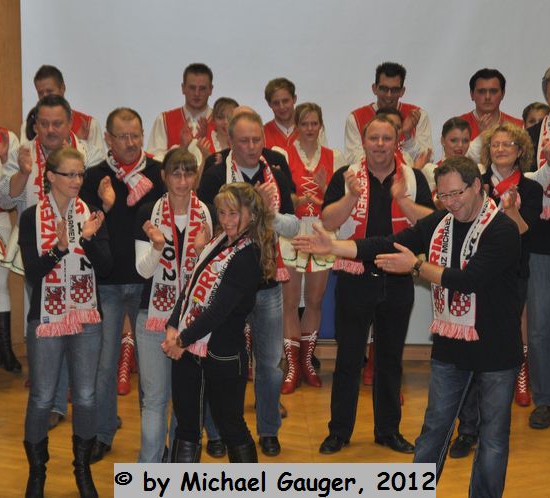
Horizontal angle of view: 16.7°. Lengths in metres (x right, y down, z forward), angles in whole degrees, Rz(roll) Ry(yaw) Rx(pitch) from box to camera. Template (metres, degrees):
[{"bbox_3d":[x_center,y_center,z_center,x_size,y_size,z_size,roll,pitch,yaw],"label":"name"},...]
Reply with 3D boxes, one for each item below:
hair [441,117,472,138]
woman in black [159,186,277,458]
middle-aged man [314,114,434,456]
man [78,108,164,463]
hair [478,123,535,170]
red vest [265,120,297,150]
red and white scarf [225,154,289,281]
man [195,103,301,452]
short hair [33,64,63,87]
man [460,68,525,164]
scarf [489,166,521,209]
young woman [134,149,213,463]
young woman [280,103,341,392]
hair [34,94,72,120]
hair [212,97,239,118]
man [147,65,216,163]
[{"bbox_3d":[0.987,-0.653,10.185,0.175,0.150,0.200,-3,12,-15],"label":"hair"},{"bbox_3d":[-0.251,0.507,8.472,0.430,1.630,0.440,12,17,39],"label":"woman in black"},{"bbox_3d":[0.503,0.199,9.549,0.570,1.753,0.430,2,14,2],"label":"middle-aged man"},{"bbox_3d":[-0.778,0.156,9.491,0.500,1.775,0.440,-3,12,-15],"label":"man"},{"bbox_3d":[1.177,-0.516,9.519,0.280,0.250,0.250,5,13,20],"label":"hair"},{"bbox_3d":[0.067,-0.473,10.859,0.420,0.580,0.270,0,12,-3],"label":"red vest"},{"bbox_3d":[-0.094,-0.159,9.474,0.330,0.670,0.270,-2,12,-12],"label":"red and white scarf"},{"bbox_3d":[-0.143,0.188,9.482,0.510,1.782,0.430,-3,14,-15],"label":"man"},{"bbox_3d":[-1.304,-0.993,10.781,0.180,0.150,0.200,6,13,24],"label":"short hair"},{"bbox_3d":[1.249,-0.140,10.907,0.540,1.800,0.380,1,12,3],"label":"man"},{"bbox_3d":[1.168,-0.310,9.448,0.180,0.230,0.160,3,14,8],"label":"scarf"},{"bbox_3d":[-0.475,0.371,8.891,0.440,1.690,0.400,2,14,3],"label":"young woman"},{"bbox_3d":[0.200,-0.019,10.679,0.420,1.640,0.380,2,12,5],"label":"young woman"},{"bbox_3d":[-1.136,-0.726,9.603,0.185,0.130,0.200,0,14,-5],"label":"hair"},{"bbox_3d":[-0.271,-0.785,10.468,0.160,0.140,0.180,-3,14,-15],"label":"hair"},{"bbox_3d":[-0.459,-0.163,10.859,0.560,1.810,0.420,1,13,0],"label":"man"}]

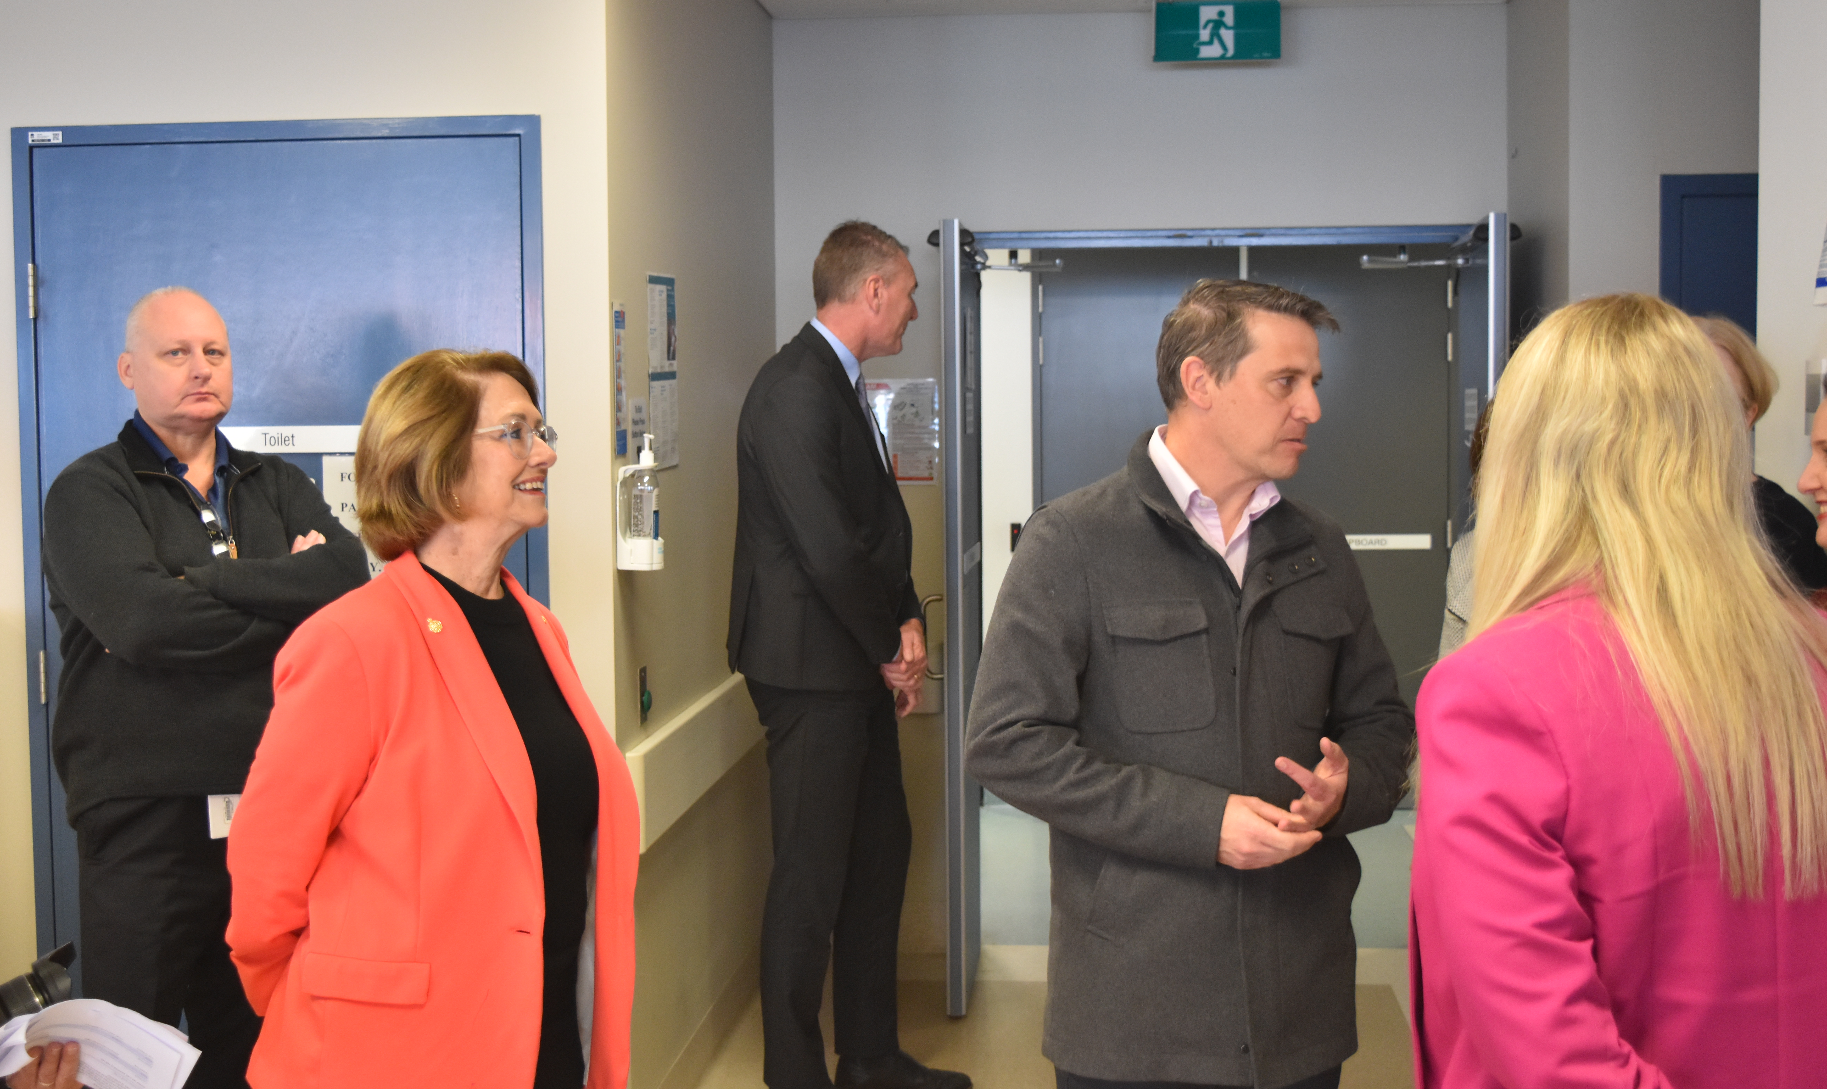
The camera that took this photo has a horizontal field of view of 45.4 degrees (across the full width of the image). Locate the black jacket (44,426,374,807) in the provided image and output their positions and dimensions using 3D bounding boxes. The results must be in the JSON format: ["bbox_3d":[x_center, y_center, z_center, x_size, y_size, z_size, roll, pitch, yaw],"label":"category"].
[{"bbox_3d":[-1.222,0.123,3.775,0.530,0.670,0.360,-2,4,-26],"label":"black jacket"}]

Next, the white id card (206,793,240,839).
[{"bbox_3d":[-1.157,0.446,3.647,0.060,0.085,0.006,-2,4,-23],"label":"white id card"}]

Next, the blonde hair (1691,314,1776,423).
[{"bbox_3d":[1.228,-0.265,3.350,0.205,0.195,0.190,-3,4,-35],"label":"blonde hair"}]

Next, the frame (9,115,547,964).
[{"bbox_3d":[-1.209,0.250,4.264,1.040,2.120,0.140,0,3,5],"label":"frame"}]

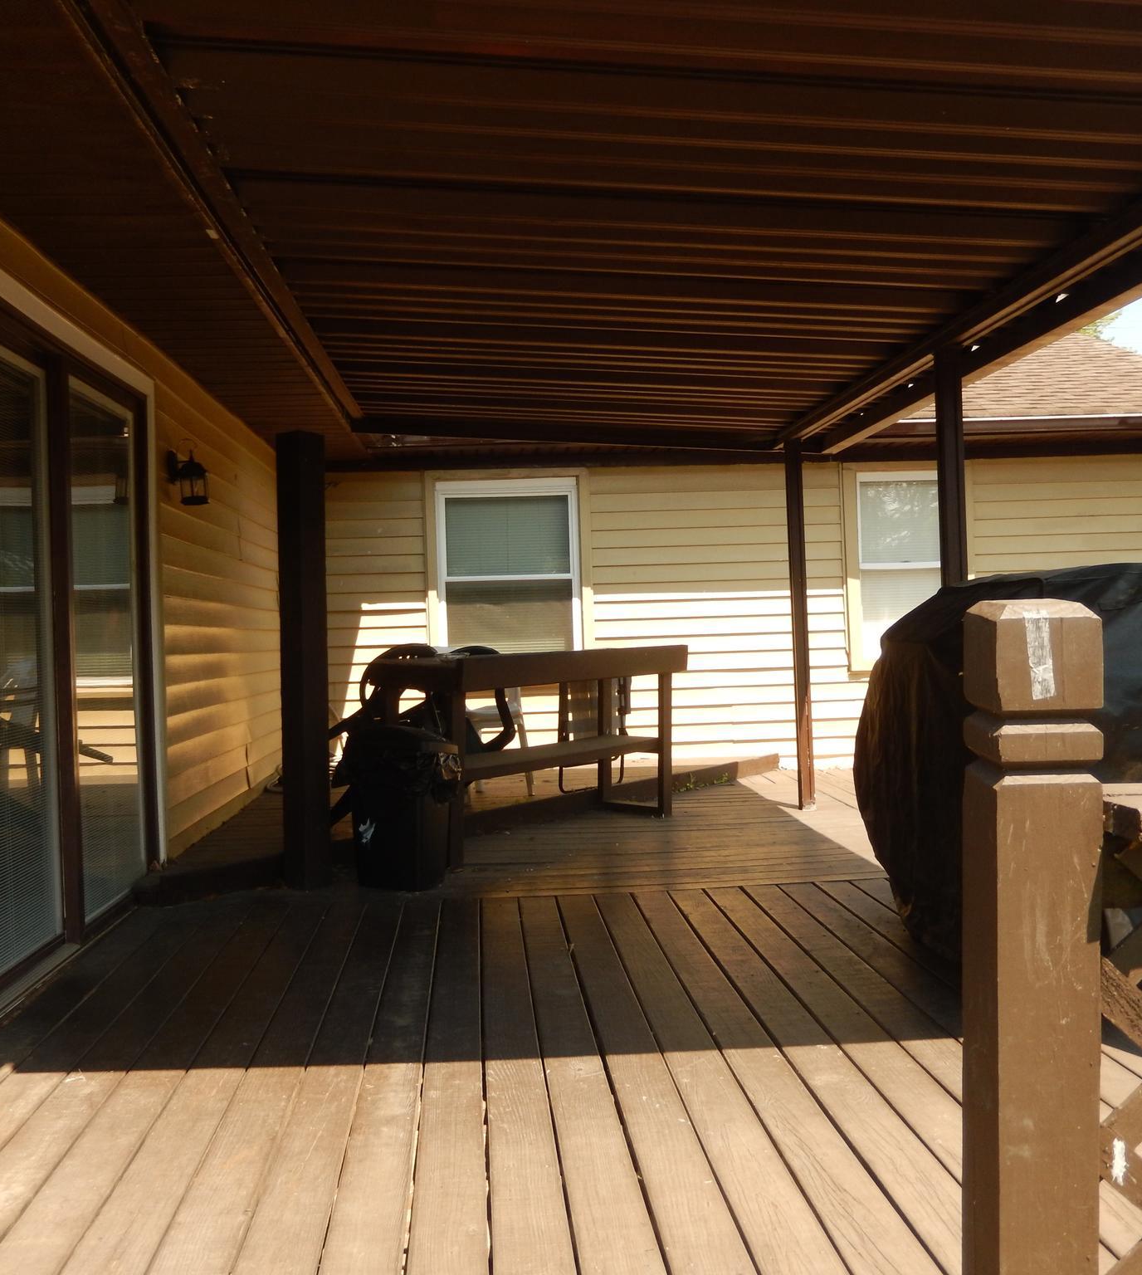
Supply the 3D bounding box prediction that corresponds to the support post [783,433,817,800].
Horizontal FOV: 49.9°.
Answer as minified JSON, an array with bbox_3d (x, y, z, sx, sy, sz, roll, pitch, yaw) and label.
[{"bbox_3d":[1.294,-0.081,6.988,0.076,2.080,0.076,-2,0,-4],"label":"support post"}]

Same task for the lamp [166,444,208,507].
[{"bbox_3d":[-1.716,-0.744,5.521,0.175,0.285,0.130,-2,0,-4],"label":"lamp"}]

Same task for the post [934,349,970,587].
[{"bbox_3d":[1.460,-0.066,4.708,0.076,2.060,0.076,-2,0,-4],"label":"post"}]

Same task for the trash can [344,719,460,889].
[{"bbox_3d":[-0.720,0.706,5.219,0.410,0.630,0.370,-2,0,20],"label":"trash can"}]

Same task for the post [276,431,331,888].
[{"bbox_3d":[-1.147,0.094,5.206,0.145,1.890,0.145,-2,0,32],"label":"post"}]

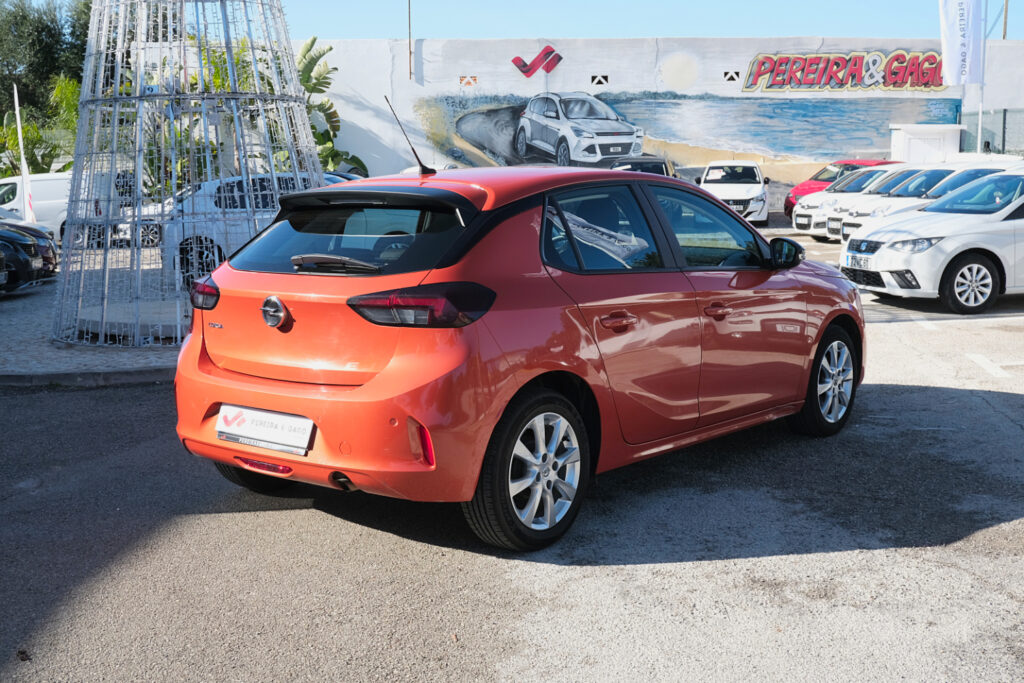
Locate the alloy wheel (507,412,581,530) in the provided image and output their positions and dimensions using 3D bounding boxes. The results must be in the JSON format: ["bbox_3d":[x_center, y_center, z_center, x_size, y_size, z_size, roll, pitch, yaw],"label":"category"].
[{"bbox_3d":[0.069,0.469,4.408,0.150,0.445,0.445,6,10,38],"label":"alloy wheel"}]

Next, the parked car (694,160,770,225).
[{"bbox_3d":[5.374,-3.599,29.000,1.770,1.470,4.060,1,7,12],"label":"parked car"}]

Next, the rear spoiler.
[{"bbox_3d":[-0.577,-0.537,4.683,1.090,0.145,0.260,6,10,38],"label":"rear spoiler"}]

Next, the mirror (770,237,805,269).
[{"bbox_3d":[1.283,-0.415,5.611,0.200,0.155,0.140,6,10,38],"label":"mirror"}]

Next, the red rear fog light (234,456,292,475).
[{"bbox_3d":[-0.920,0.453,4.412,0.330,0.055,0.050,5,9,39],"label":"red rear fog light"}]

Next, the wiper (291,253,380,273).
[{"bbox_3d":[-0.653,-0.282,4.353,0.430,0.065,0.065,4,8,32],"label":"wiper"}]

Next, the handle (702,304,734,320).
[{"bbox_3d":[0.909,-0.136,5.268,0.050,0.048,0.235,5,9,39],"label":"handle"}]

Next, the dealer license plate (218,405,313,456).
[{"bbox_3d":[-0.926,0.327,4.423,0.525,0.137,0.020,5,-11,39],"label":"dealer license plate"}]

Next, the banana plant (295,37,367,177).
[{"bbox_3d":[-4.954,-5.385,31.621,2.100,5.050,1.900,-1,7,0],"label":"banana plant"}]

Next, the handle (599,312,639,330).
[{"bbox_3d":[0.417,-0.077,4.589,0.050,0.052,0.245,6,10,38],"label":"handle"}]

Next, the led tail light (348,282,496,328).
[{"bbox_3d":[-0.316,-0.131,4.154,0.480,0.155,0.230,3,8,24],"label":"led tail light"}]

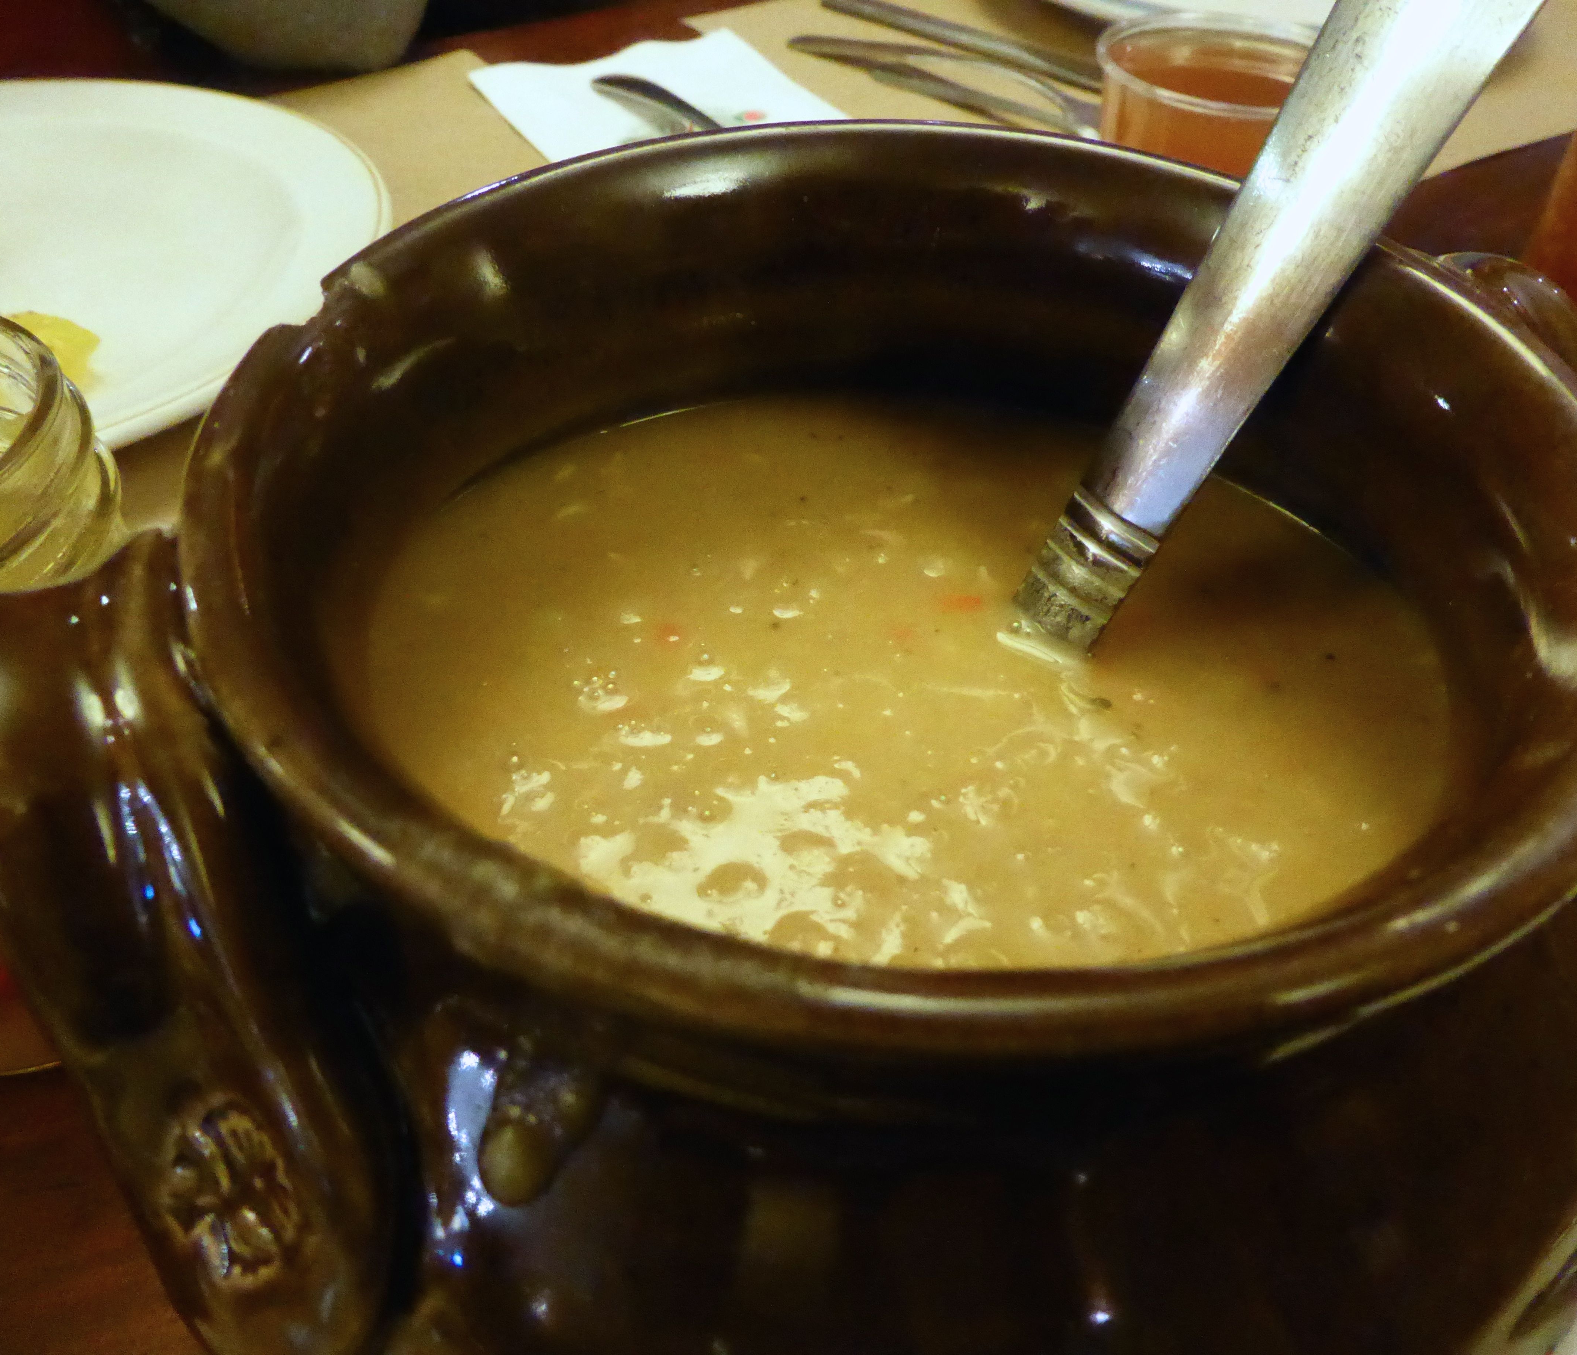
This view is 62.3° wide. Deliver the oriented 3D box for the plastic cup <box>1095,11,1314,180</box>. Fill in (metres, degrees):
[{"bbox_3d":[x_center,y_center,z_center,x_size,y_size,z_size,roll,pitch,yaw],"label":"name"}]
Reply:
[{"bbox_3d":[0.127,-0.159,0.395,0.077,0.056,0.077,1,44,0],"label":"plastic cup"}]

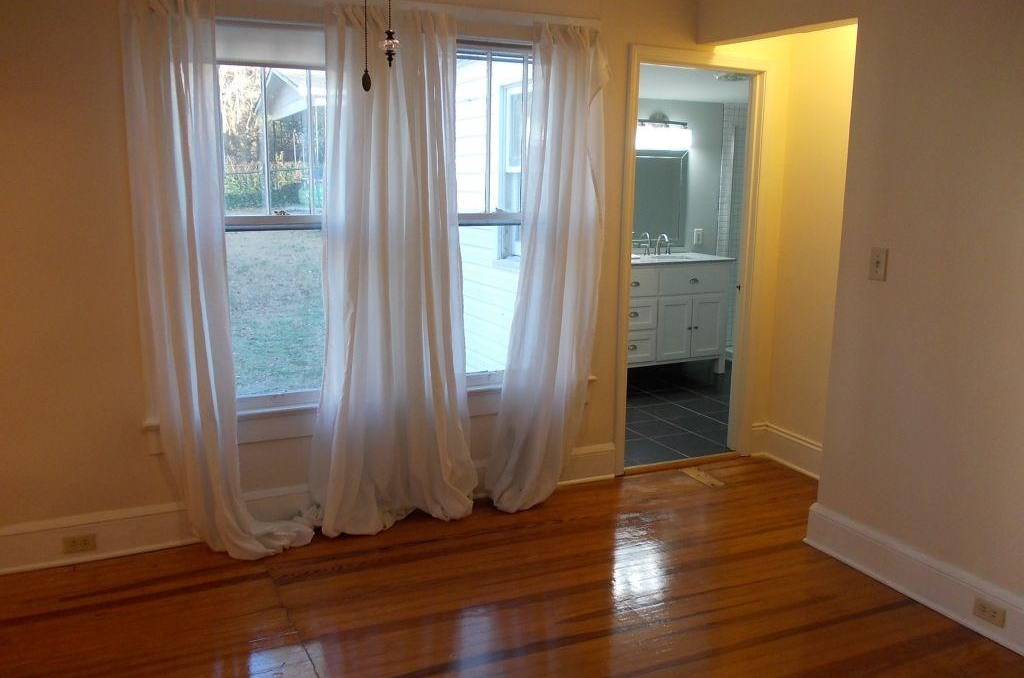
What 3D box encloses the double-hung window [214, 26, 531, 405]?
[{"bbox_3d":[-0.530,-0.503,3.564,1.680,1.570,0.125,-4,12,-25],"label":"double-hung window"}]

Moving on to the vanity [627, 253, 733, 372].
[{"bbox_3d":[0.958,-0.173,6.493,1.500,0.914,0.560,-4,12,-25],"label":"vanity"}]

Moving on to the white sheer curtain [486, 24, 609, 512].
[{"bbox_3d":[0.179,-0.296,3.761,0.570,2.145,0.210,-4,12,-25],"label":"white sheer curtain"}]

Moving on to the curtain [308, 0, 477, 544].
[{"bbox_3d":[-0.470,-0.242,3.454,0.770,2.140,0.220,-4,12,-25],"label":"curtain"}]

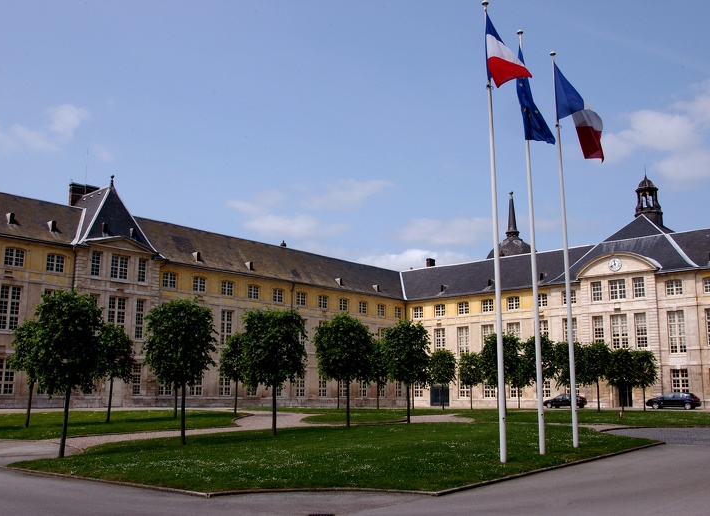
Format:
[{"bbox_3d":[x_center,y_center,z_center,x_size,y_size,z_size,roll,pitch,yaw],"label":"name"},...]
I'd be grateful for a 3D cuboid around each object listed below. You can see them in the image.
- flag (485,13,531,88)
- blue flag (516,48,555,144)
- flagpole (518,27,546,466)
[{"bbox_3d":[4.150,-5.600,19.500,1.350,2.200,0.700,0,-11,0],"label":"flag"},{"bbox_3d":[5.200,-4.690,20.800,1.200,2.900,0.700,0,-11,0],"label":"blue flag"},{"bbox_3d":[4.920,-0.780,20.000,0.170,12.050,0.170,0,-11,0],"label":"flagpole"}]

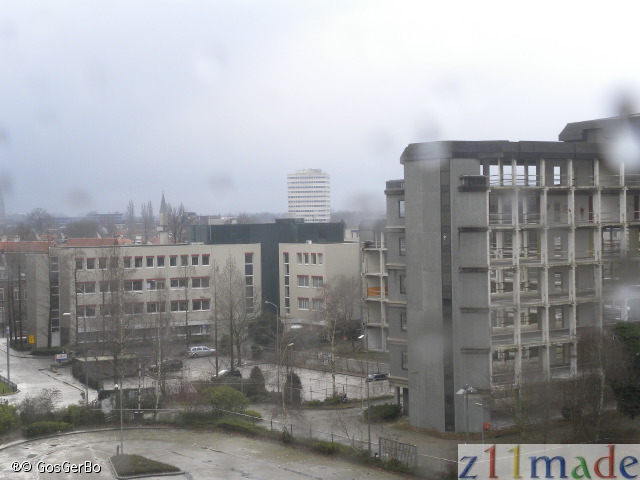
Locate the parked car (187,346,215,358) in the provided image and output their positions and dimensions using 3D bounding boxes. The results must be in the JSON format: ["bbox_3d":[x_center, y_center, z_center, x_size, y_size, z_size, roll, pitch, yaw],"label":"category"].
[{"bbox_3d":[-16.832,15.971,174.360,4.300,1.470,1.720,-2,1,-37],"label":"parked car"}]

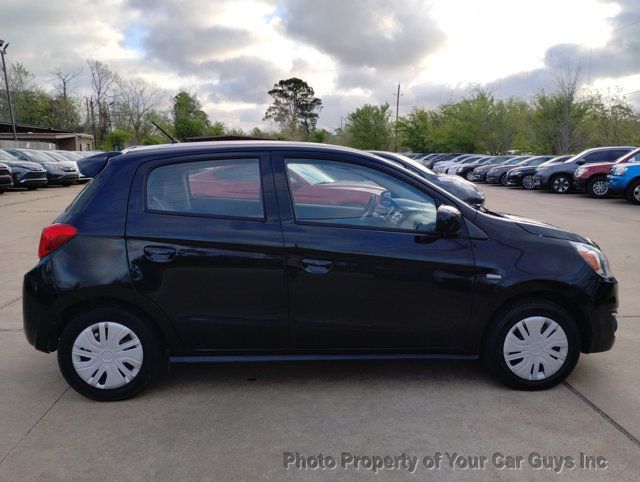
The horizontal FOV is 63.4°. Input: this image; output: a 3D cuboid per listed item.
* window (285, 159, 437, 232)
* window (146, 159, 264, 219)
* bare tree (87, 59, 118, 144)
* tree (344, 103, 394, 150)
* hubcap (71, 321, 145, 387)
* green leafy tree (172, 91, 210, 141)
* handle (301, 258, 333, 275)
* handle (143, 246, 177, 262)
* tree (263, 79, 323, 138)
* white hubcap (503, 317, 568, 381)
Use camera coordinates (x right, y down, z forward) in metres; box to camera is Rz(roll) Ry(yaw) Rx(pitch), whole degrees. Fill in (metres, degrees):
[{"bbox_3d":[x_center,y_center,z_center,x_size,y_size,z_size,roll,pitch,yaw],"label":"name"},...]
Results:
[{"bbox_3d":[0.233,-0.258,2.900,0.861,0.439,0.040,0,-13,-3],"label":"window"},{"bbox_3d":[-0.627,-0.290,2.857,0.646,0.356,0.040,0,-13,-3],"label":"window"},{"bbox_3d":[-27.363,-16.308,66.241,4.197,13.430,4.197,0,9,0],"label":"bare tree"},{"bbox_3d":[5.546,-11.908,58.852,5.786,7.404,5.786,0,9,0],"label":"tree"},{"bbox_3d":[-1.181,0.639,2.908,0.391,0.391,0.055,0,9,-3],"label":"hubcap"},{"bbox_3d":[-15.605,-13.700,63.626,4.764,9.225,4.764,0,9,0],"label":"green leafy tree"},{"bbox_3d":[-0.014,0.140,2.846,0.170,0.090,0.050,0,9,-3],"label":"handle"},{"bbox_3d":[-0.857,0.072,2.785,0.173,0.090,0.050,0,9,-3],"label":"handle"},{"bbox_3d":[-4.961,-22.468,97.659,11.186,15.693,11.186,0,9,0],"label":"tree"},{"bbox_3d":[1.265,0.627,3.053,0.391,0.391,0.055,0,9,-3],"label":"white hubcap"}]

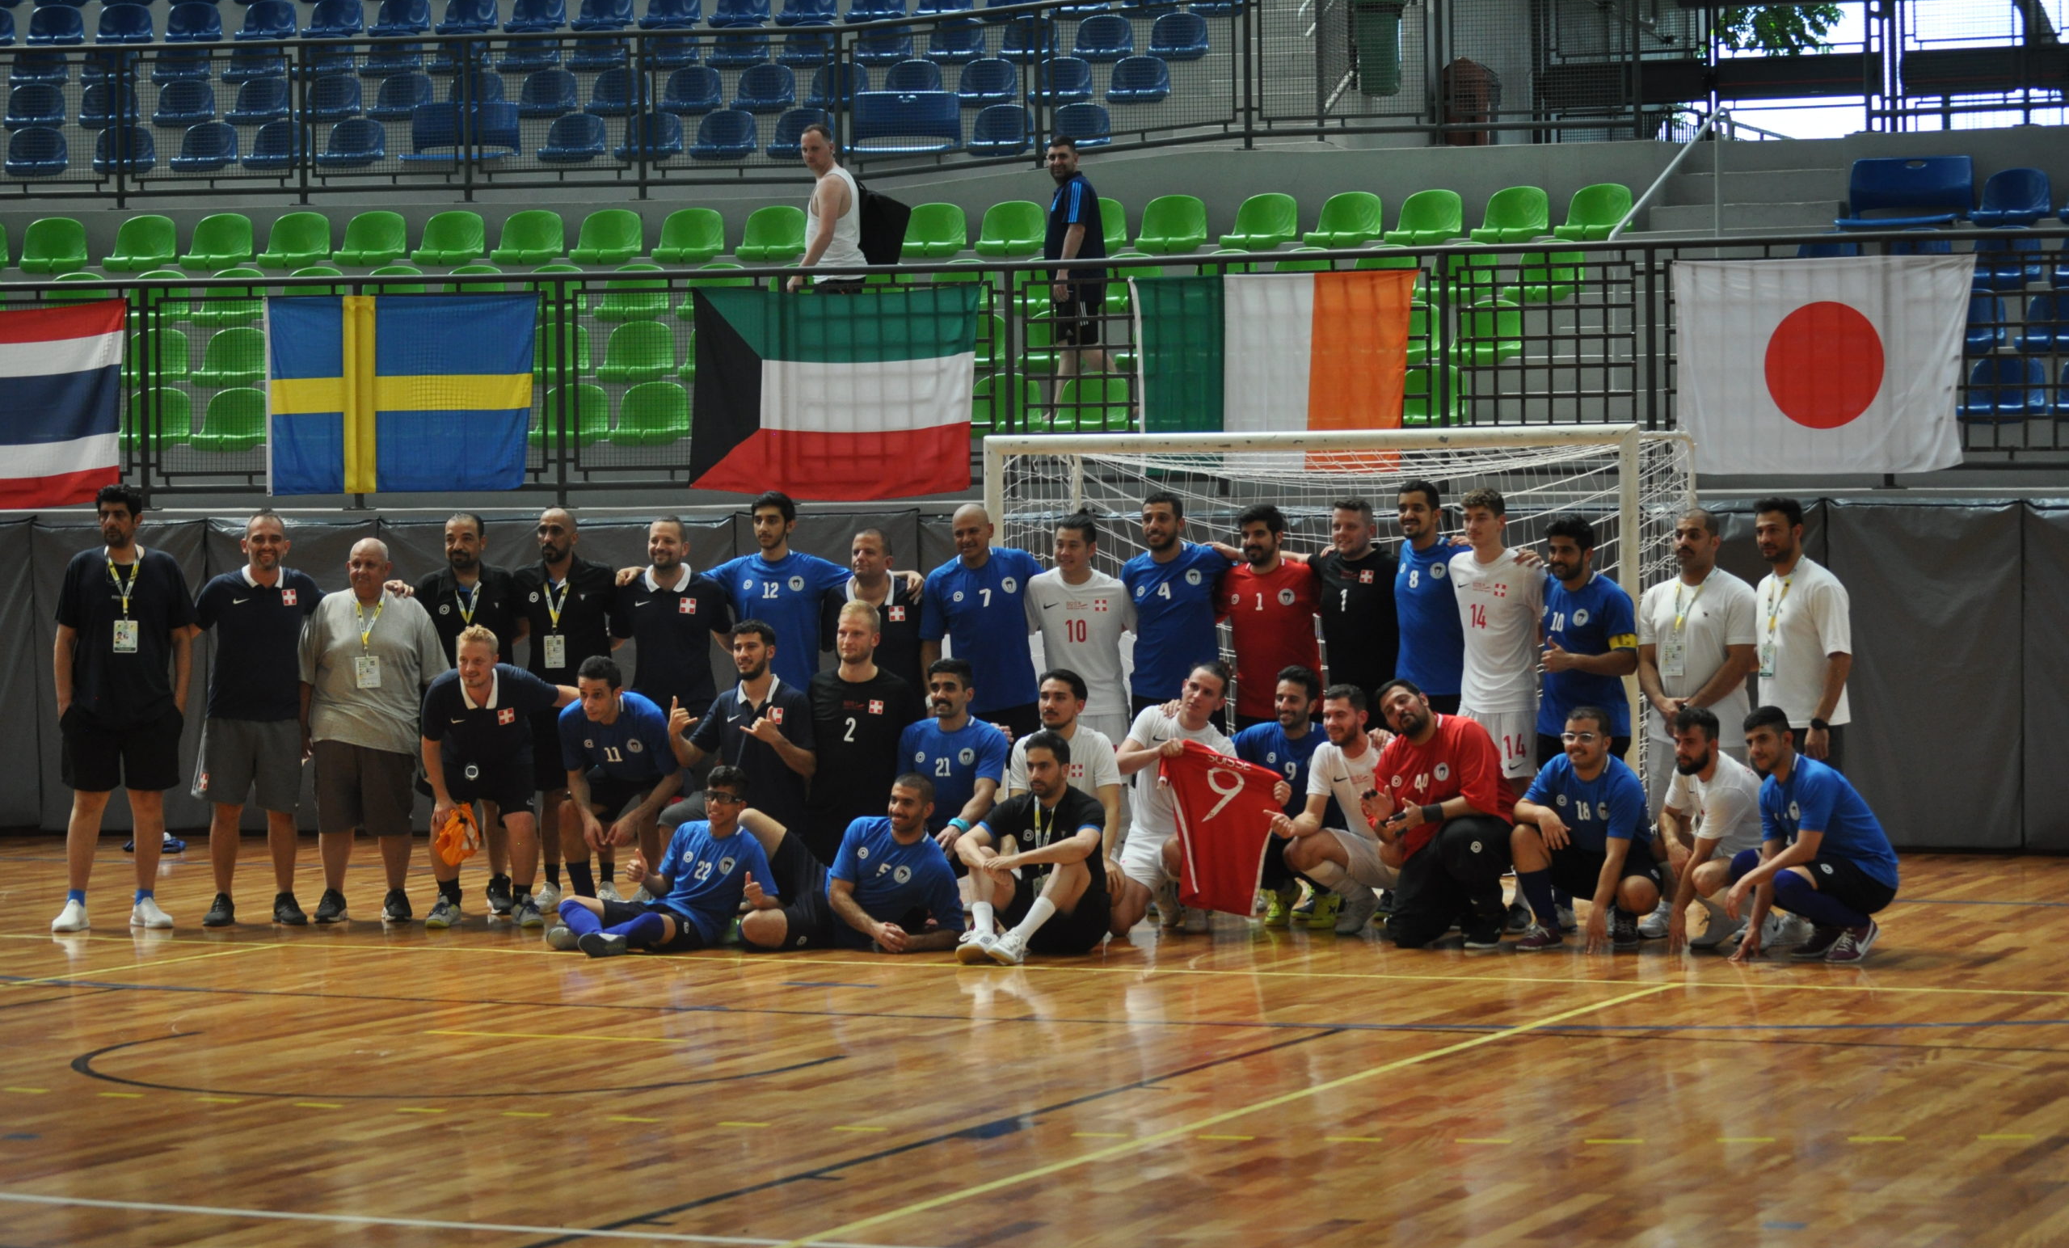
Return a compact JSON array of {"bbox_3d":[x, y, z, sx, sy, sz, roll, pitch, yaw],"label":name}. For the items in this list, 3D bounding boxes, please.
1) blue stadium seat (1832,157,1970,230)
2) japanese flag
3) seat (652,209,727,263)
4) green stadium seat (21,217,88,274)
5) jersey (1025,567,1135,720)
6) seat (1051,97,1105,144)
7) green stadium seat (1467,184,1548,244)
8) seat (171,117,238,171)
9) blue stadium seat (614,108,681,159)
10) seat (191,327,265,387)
[{"bbox_3d":[5.242,-2.599,28.400,0.790,0.440,0.440,0,1,20],"label":"blue stadium seat"},{"bbox_3d":[4.068,-1.335,24.300,1.580,1.130,0.080,0,1,24],"label":"japanese flag"},{"bbox_3d":[-2.214,-2.484,30.200,0.430,0.350,0.400,0,0,10],"label":"seat"},{"bbox_3d":[-6.442,-2.487,30.950,0.430,0.395,0.410,0,0,-7],"label":"green stadium seat"},{"bbox_3d":[0.202,0.085,20.600,0.480,0.660,0.270,0,1,14],"label":"jersey"},{"bbox_3d":[0.313,-3.401,32.000,0.425,0.340,0.410,-1,1,8],"label":"seat"},{"bbox_3d":[3.034,-2.615,30.100,0.450,0.390,0.420,0,1,21],"label":"green stadium seat"},{"bbox_3d":[-5.903,-3.408,33.500,0.420,0.365,0.400,0,1,9],"label":"seat"},{"bbox_3d":[-2.793,-3.537,34.100,0.450,0.390,0.420,0,1,6],"label":"blue stadium seat"},{"bbox_3d":[-4.962,-1.644,29.100,0.440,0.360,0.410,0,0,9],"label":"seat"}]

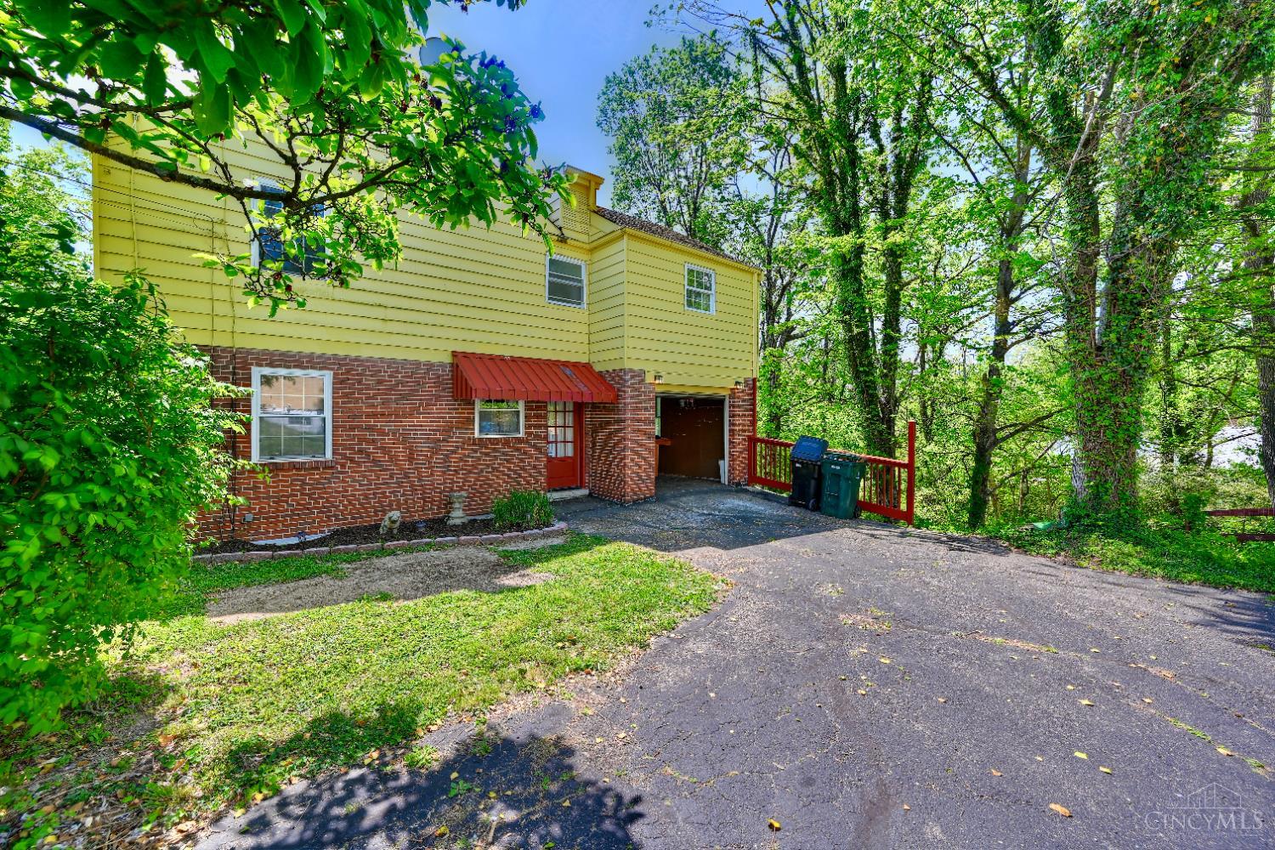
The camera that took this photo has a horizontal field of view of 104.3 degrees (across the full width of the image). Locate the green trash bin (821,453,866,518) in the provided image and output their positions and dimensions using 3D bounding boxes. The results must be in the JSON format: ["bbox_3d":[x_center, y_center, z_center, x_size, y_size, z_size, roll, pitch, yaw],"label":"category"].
[{"bbox_3d":[3.870,1.114,9.330,0.660,1.120,0.580,-1,1,-39],"label":"green trash bin"}]

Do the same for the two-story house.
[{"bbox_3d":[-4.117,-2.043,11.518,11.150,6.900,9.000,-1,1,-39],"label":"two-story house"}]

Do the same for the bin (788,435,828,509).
[{"bbox_3d":[3.450,0.963,9.980,0.610,1.360,0.700,1,1,43],"label":"bin"}]

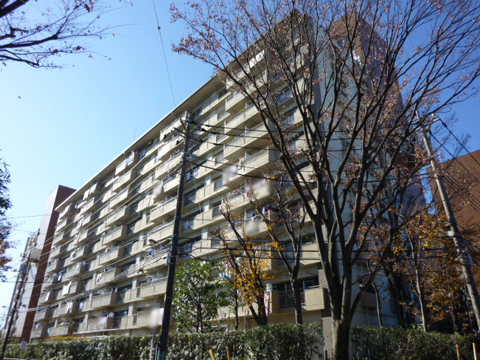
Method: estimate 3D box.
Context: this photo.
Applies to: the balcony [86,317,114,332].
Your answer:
[{"bbox_3d":[-15.954,16.921,40.482,1.150,1.330,5.330,22,-34,-37],"label":"balcony"}]

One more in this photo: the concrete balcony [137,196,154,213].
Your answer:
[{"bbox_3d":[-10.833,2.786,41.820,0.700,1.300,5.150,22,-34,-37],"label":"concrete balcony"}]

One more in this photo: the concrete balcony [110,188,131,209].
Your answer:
[{"bbox_3d":[-16.356,2.693,48.453,1.150,1.370,5.300,22,-34,-37],"label":"concrete balcony"}]

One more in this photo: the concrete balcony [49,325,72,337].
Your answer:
[{"bbox_3d":[-24.587,21.112,49.114,1.200,1.304,5.346,22,-34,-37],"label":"concrete balcony"}]

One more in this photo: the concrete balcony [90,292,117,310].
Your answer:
[{"bbox_3d":[-15.956,14.551,41.668,1.150,1.330,5.330,22,-34,-37],"label":"concrete balcony"}]

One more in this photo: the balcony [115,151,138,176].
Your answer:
[{"bbox_3d":[-16.035,-2.009,50.136,1.200,1.304,5.346,22,-34,-37],"label":"balcony"}]

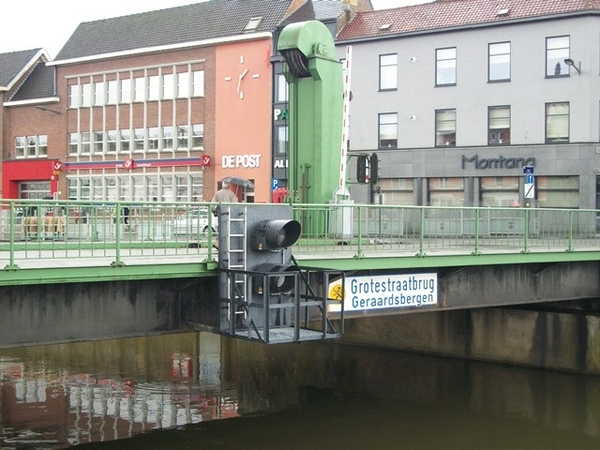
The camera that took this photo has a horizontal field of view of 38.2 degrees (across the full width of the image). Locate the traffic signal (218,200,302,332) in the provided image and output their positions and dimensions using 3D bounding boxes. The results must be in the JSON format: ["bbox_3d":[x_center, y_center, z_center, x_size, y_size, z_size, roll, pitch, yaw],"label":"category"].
[{"bbox_3d":[-0.596,0.820,16.510,1.680,2.360,0.950,0,0,-38],"label":"traffic signal"}]

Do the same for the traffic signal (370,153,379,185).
[{"bbox_3d":[2.831,-2.119,32.500,0.310,1.130,0.430,0,0,-30],"label":"traffic signal"}]

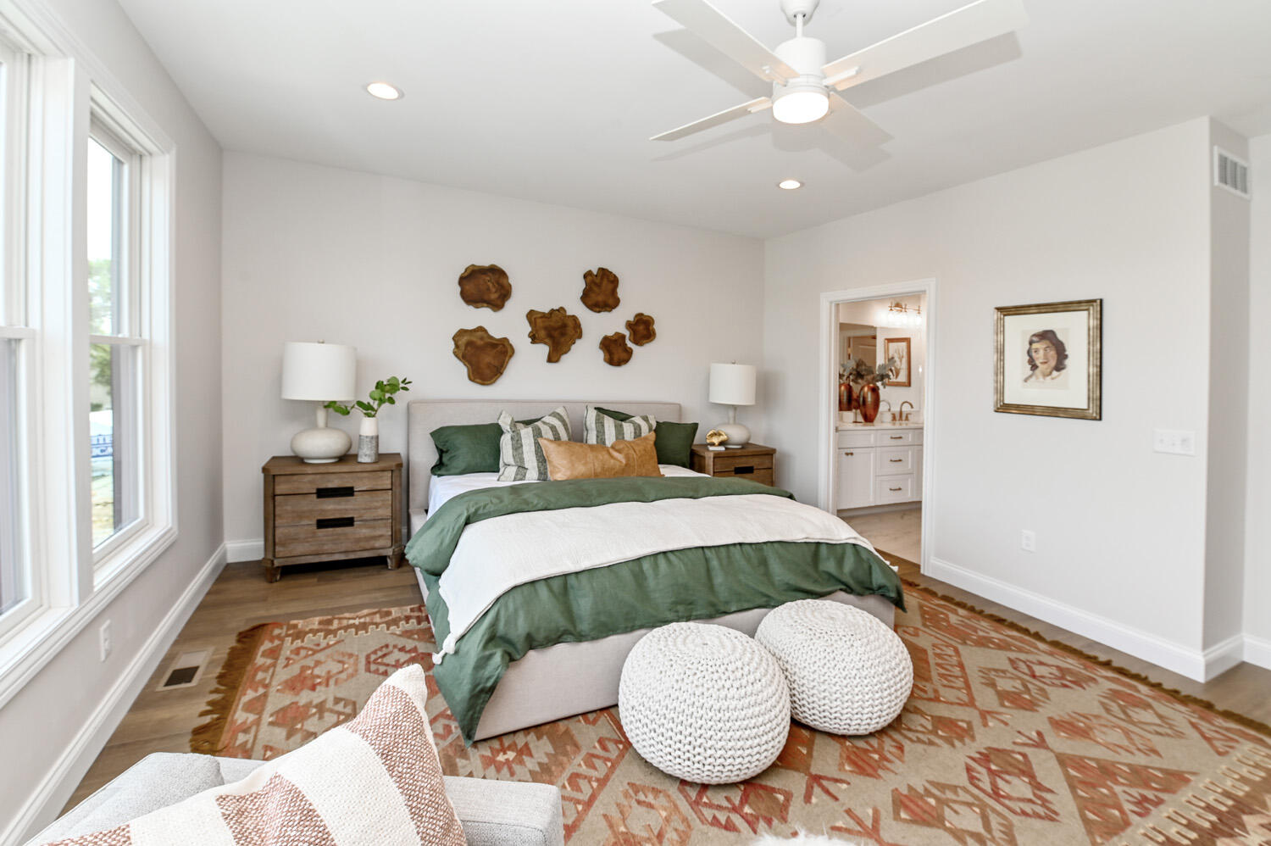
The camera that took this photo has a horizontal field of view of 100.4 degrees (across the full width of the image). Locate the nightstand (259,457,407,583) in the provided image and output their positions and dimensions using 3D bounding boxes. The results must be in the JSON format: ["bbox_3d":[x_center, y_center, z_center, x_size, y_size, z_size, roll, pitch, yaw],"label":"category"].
[{"bbox_3d":[-1.974,0.590,3.513,0.764,0.686,0.441,-1,3,-26],"label":"nightstand"}]

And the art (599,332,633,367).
[{"bbox_3d":[-0.163,-0.617,4.446,0.306,0.292,0.048,-1,5,-25],"label":"art"}]

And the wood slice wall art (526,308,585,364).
[{"bbox_3d":[-0.647,-0.702,4.232,0.473,0.444,0.048,-1,5,-25],"label":"wood slice wall art"}]

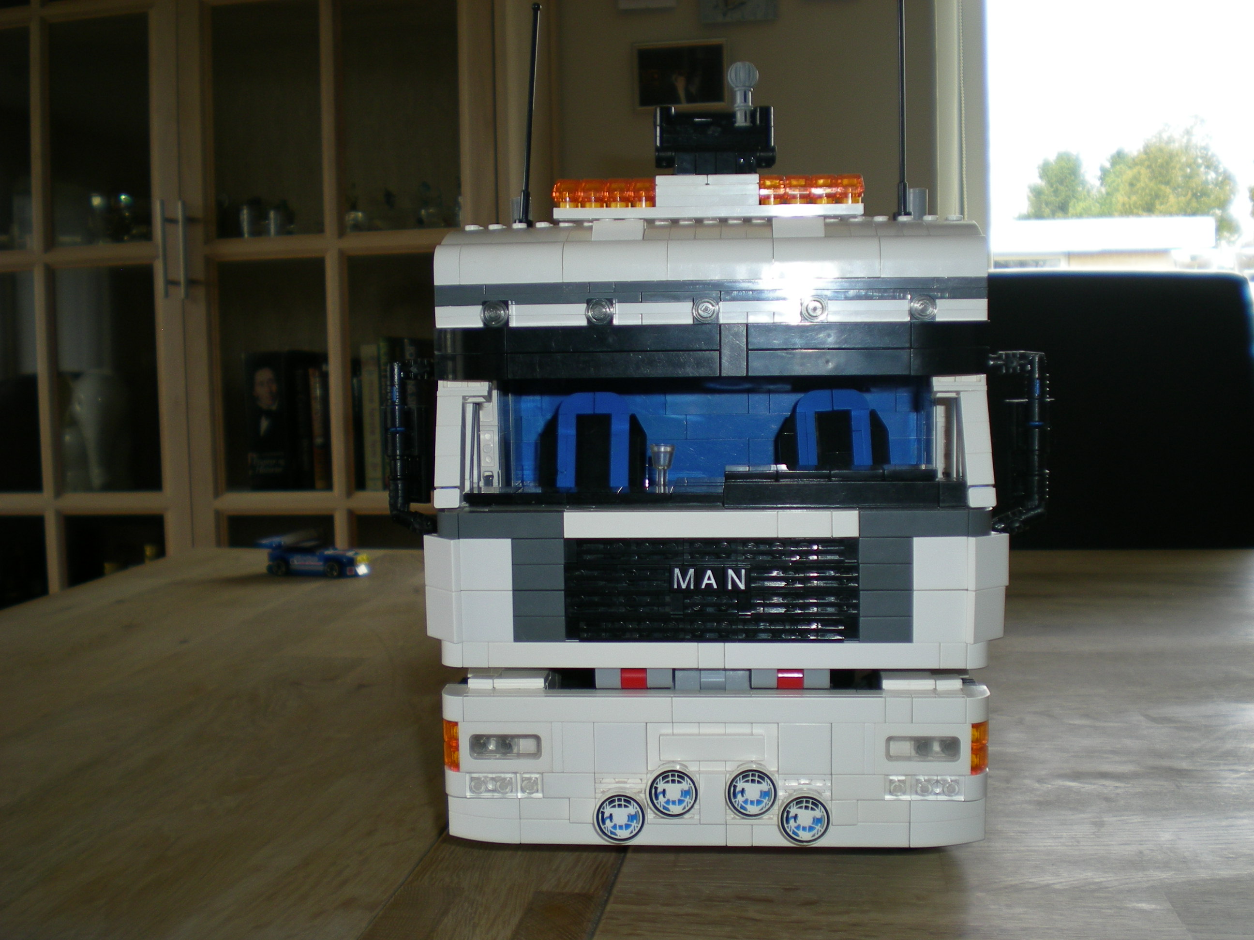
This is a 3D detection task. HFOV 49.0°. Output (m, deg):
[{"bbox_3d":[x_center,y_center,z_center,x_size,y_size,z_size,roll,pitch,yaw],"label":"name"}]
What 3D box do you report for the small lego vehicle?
[{"bbox_3d":[-0.227,0.061,1.000,0.071,0.029,0.032,0,5,14],"label":"small lego vehicle"}]

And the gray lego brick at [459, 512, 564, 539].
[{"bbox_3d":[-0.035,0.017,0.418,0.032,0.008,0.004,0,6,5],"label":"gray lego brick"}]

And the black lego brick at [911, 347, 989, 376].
[{"bbox_3d":[0.096,-0.032,0.407,0.024,0.008,0.006,0,6,5],"label":"black lego brick"}]

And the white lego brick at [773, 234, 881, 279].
[{"bbox_3d":[0.061,-0.064,0.419,0.032,0.013,0.008,0,7,4],"label":"white lego brick"}]

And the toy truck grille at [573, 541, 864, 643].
[{"bbox_3d":[0.026,0.035,0.414,0.088,0.032,0.008,-1,5,6],"label":"toy truck grille"}]

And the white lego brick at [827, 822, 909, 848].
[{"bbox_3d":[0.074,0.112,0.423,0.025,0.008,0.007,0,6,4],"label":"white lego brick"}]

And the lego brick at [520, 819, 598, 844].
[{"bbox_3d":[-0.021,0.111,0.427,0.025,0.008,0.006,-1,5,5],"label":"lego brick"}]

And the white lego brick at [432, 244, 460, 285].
[{"bbox_3d":[-0.054,-0.063,0.430,0.008,0.013,0.016,-1,5,6],"label":"white lego brick"}]

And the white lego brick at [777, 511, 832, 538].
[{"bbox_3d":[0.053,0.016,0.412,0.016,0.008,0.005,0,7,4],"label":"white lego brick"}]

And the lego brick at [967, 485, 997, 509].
[{"bbox_3d":[0.104,0.008,0.404,0.008,0.006,0.008,-1,5,5],"label":"lego brick"}]

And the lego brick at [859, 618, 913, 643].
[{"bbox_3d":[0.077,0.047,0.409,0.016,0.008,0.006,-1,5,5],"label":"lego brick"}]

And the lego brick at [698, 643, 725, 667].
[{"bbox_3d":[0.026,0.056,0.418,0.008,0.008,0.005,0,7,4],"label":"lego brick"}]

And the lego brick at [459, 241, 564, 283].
[{"bbox_3d":[-0.035,-0.064,0.427,0.032,0.013,0.014,0,6,4],"label":"lego brick"}]

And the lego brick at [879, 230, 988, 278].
[{"bbox_3d":[0.091,-0.064,0.414,0.032,0.013,0.016,-1,5,6],"label":"lego brick"}]

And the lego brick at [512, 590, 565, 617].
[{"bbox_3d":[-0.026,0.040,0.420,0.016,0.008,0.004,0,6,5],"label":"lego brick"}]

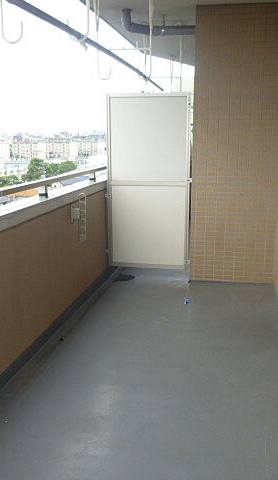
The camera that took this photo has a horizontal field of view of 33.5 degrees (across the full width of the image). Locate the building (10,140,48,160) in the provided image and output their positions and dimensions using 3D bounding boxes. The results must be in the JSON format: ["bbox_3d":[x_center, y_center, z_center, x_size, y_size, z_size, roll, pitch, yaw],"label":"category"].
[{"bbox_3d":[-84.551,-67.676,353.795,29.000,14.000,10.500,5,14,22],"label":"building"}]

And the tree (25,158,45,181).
[{"bbox_3d":[-41.100,-27.073,183.515,8.400,10.300,8.400,-3,13,-13],"label":"tree"}]

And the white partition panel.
[{"bbox_3d":[0.091,-0.568,4.689,0.817,1.747,0.045,2,13,12],"label":"white partition panel"}]

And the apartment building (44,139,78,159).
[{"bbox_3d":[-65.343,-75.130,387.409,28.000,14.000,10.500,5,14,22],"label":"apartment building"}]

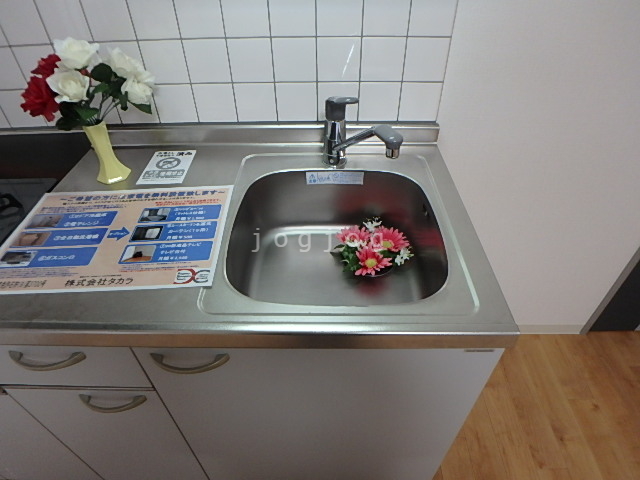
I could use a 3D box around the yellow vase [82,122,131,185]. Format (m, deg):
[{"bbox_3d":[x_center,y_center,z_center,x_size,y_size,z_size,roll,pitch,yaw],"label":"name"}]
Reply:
[{"bbox_3d":[-0.474,-0.196,0.855,0.069,0.131,0.075,0,41,1],"label":"yellow vase"}]

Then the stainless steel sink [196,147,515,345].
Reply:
[{"bbox_3d":[0.041,0.014,0.829,0.478,0.172,0.530,0,43,1],"label":"stainless steel sink"}]

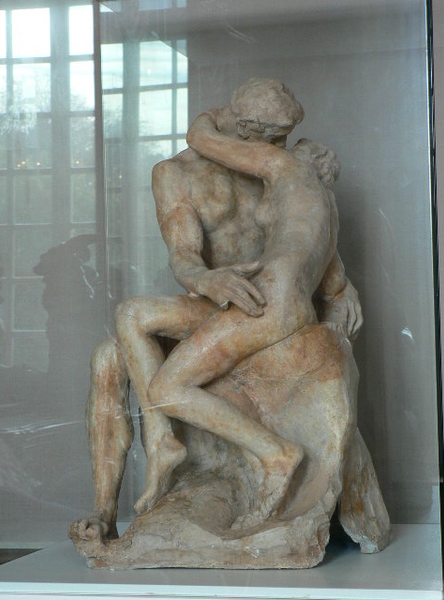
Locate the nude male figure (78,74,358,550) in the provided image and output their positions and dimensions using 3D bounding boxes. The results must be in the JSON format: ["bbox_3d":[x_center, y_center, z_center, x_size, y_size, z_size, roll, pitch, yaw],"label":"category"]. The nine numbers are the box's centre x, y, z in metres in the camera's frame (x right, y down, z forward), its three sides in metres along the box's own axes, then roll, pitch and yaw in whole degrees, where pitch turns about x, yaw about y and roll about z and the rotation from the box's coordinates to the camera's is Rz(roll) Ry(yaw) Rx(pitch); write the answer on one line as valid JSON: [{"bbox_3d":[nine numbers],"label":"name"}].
[{"bbox_3d":[0.015,-0.005,2.739,0.472,0.810,0.392,-2,-1,10],"label":"nude male figure"}]

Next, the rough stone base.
[{"bbox_3d":[0.038,0.245,2.731,0.526,0.415,0.451,-2,-1,10],"label":"rough stone base"}]

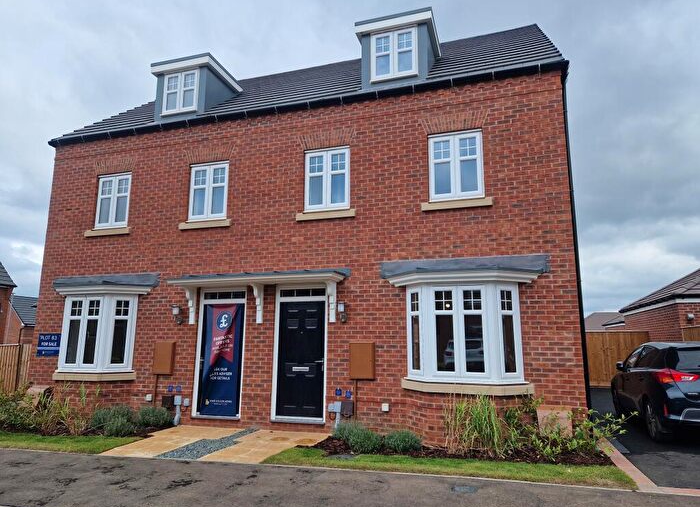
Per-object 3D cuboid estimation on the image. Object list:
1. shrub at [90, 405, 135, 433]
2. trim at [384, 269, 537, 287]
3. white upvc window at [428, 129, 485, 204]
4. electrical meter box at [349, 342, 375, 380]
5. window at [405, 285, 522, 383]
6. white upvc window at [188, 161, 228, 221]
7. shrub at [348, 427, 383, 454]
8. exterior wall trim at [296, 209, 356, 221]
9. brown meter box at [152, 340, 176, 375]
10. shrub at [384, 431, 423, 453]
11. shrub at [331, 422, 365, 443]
[{"bbox_3d":[-4.182,2.893,8.201,0.700,0.440,0.650,-3,-10,17],"label":"shrub"},{"bbox_3d":[1.681,0.390,7.200,2.376,0.150,0.640,-3,-10,17],"label":"trim"},{"bbox_3d":[1.792,-1.449,7.827,0.890,1.180,0.100,-3,-10,17],"label":"white upvc window"},{"bbox_3d":[0.208,1.792,7.740,0.399,0.578,0.150,-3,-10,17],"label":"electrical meter box"},{"bbox_3d":[1.702,1.205,7.105,1.780,1.455,0.440,-3,-10,17],"label":"window"},{"bbox_3d":[-2.827,-1.233,9.365,0.884,1.177,0.080,-3,-10,17],"label":"white upvc window"},{"bbox_3d":[0.228,2.723,6.854,0.500,0.310,0.500,0,-10,0],"label":"shrub"},{"bbox_3d":[-0.428,-0.671,8.450,1.126,0.131,0.120,-3,-10,17],"label":"exterior wall trim"},{"bbox_3d":[-3.528,1.992,8.828,0.420,0.590,0.090,-3,-10,17],"label":"brown meter box"},{"bbox_3d":[0.789,2.731,6.870,0.550,0.300,0.520,-3,-10,17],"label":"shrub"},{"bbox_3d":[-0.022,2.731,7.145,0.510,0.310,0.500,0,-10,0],"label":"shrub"}]

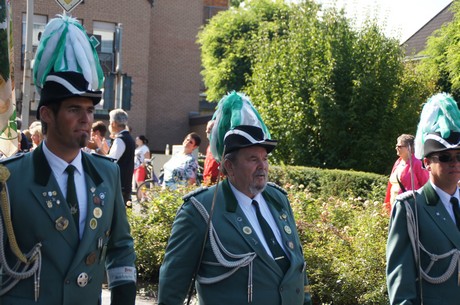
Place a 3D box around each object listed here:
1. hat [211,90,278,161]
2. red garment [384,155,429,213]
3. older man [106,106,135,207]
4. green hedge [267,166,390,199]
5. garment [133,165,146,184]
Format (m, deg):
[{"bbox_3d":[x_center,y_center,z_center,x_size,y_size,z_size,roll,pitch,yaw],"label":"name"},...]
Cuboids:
[{"bbox_3d":[0.041,-0.102,4.500,0.230,0.280,0.240,0,2,-45],"label":"hat"},{"bbox_3d":[1.901,0.351,12.400,0.380,0.680,0.520,1,2,-41],"label":"red garment"},{"bbox_3d":[-1.136,0.418,11.700,0.400,1.750,0.530,3,2,44],"label":"older man"},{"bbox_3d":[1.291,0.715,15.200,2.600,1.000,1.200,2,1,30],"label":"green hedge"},{"bbox_3d":[-1.846,0.450,23.500,0.280,0.380,0.360,1,2,-37],"label":"garment"}]

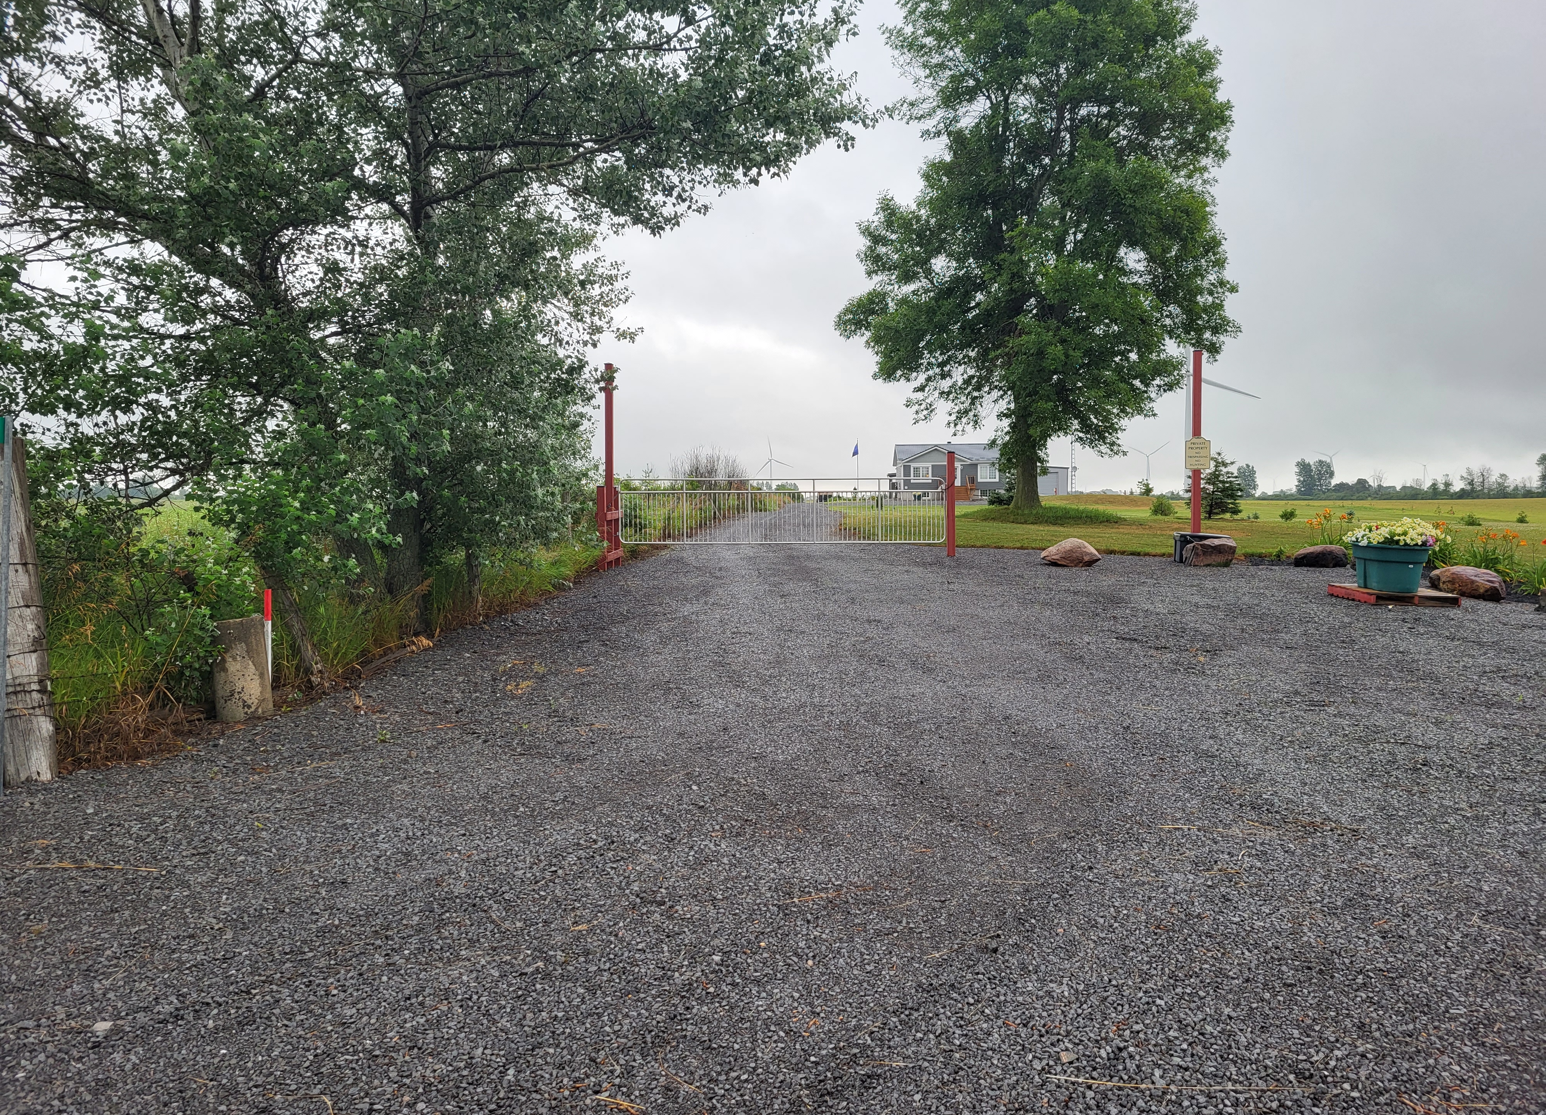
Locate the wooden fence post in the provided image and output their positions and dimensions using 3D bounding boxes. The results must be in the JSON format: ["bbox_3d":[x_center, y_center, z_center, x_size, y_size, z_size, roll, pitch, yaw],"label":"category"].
[{"bbox_3d":[-4.017,0.259,6.150,0.250,1.830,0.250,-4,4,-33],"label":"wooden fence post"}]

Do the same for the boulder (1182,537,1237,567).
[{"bbox_3d":[7.414,-0.080,19.700,0.840,0.440,0.580,0,3,5],"label":"boulder"}]

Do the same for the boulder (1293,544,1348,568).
[{"bbox_3d":[9.269,-0.020,19.650,0.880,0.350,0.600,0,3,10],"label":"boulder"}]

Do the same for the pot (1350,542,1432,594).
[{"bbox_3d":[7.722,0.131,14.500,0.880,0.560,0.880,1,4,28],"label":"pot"}]

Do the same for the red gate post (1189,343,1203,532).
[{"bbox_3d":[7.772,-1.883,21.300,0.145,3.830,0.145,0,3,0],"label":"red gate post"}]

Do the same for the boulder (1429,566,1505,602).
[{"bbox_3d":[8.911,0.330,14.900,0.860,0.400,0.600,1,3,22],"label":"boulder"}]

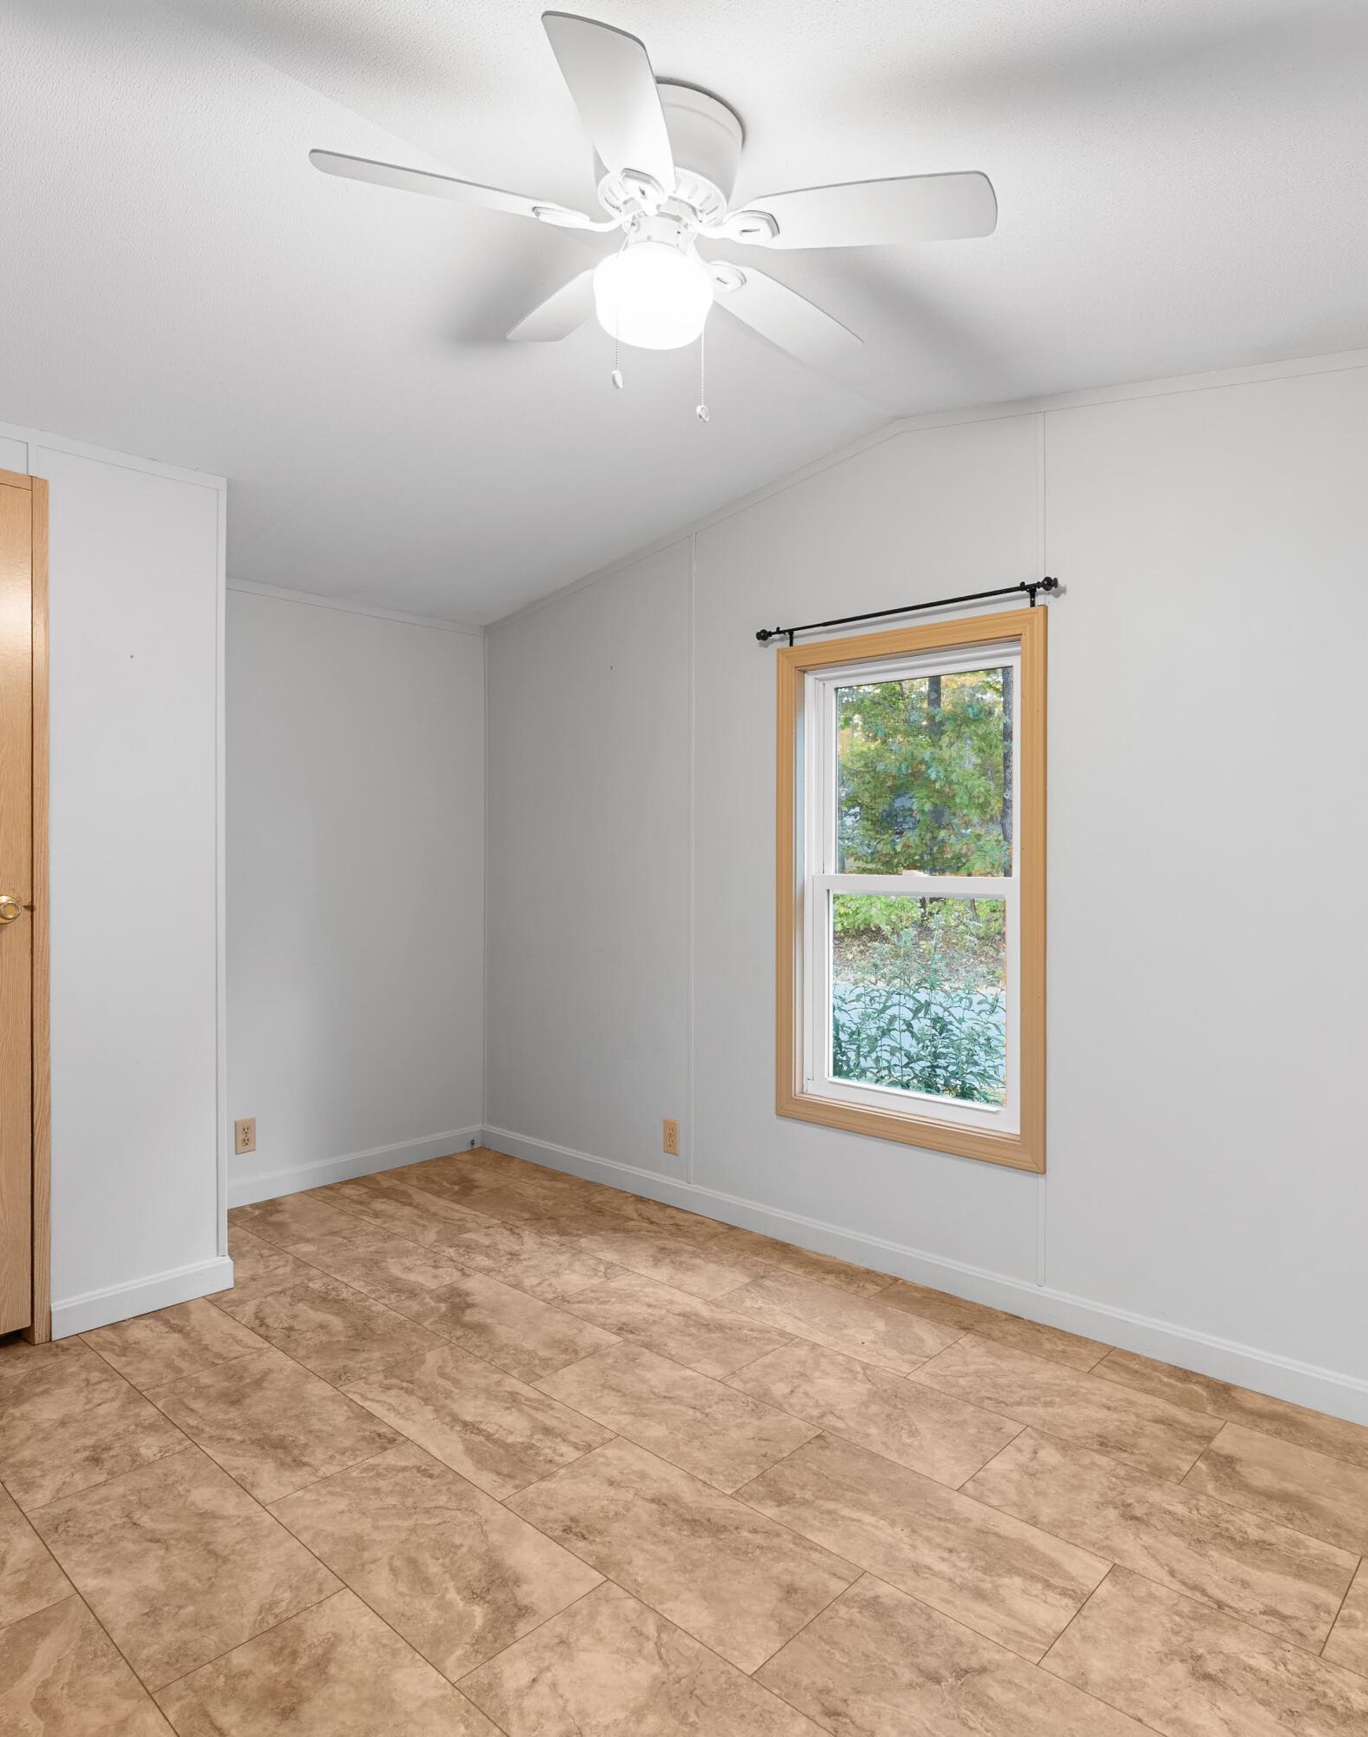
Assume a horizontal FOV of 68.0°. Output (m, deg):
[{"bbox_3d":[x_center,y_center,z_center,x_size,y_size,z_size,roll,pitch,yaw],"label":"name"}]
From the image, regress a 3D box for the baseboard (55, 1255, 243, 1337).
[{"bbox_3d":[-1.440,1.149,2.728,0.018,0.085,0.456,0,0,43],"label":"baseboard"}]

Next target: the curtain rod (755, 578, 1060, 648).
[{"bbox_3d":[0.609,-0.720,2.915,0.977,0.055,0.085,0,0,43],"label":"curtain rod"}]

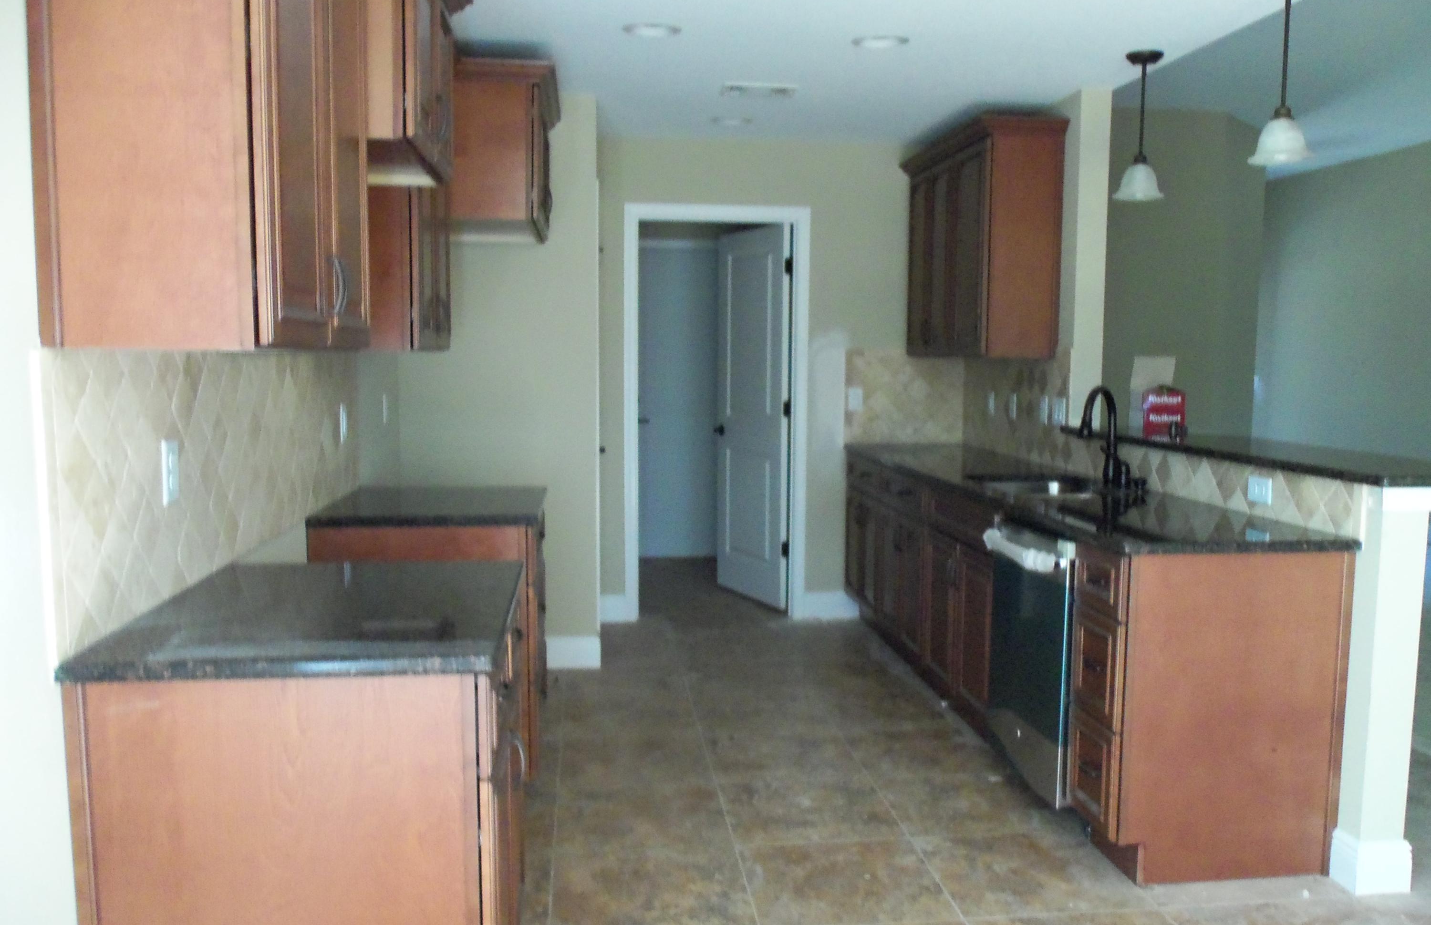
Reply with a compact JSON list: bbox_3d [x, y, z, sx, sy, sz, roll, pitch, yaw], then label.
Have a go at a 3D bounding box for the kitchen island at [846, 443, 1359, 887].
[{"bbox_3d":[1.160,0.508,4.675,0.636,0.918,3.251,0,5,-6],"label":"kitchen island"}]

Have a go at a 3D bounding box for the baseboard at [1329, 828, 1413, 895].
[{"bbox_3d":[1.724,1.040,3.157,0.163,0.142,0.130,0,5,-6],"label":"baseboard"}]

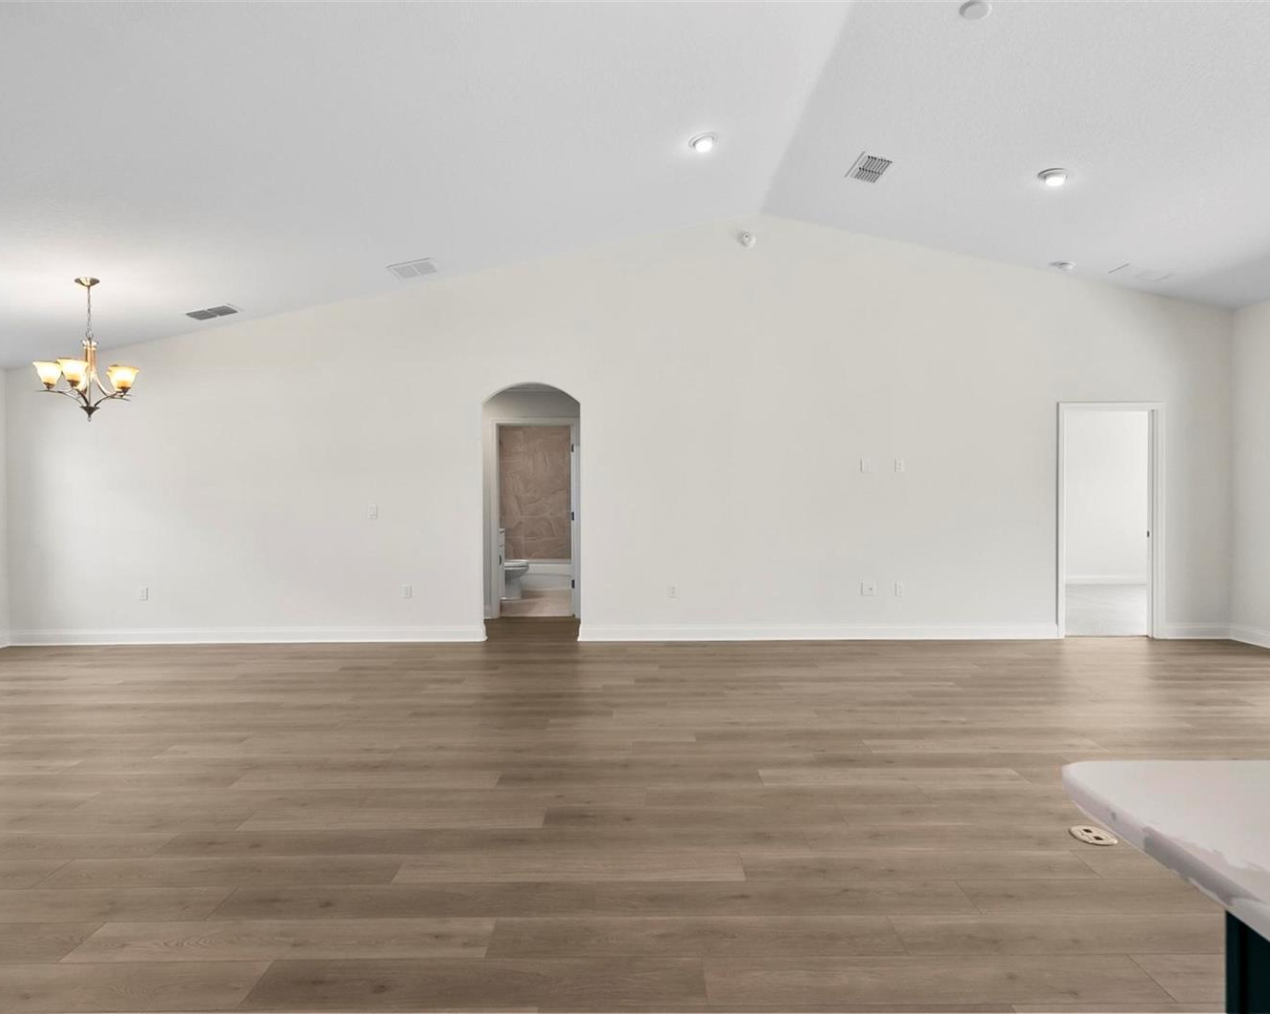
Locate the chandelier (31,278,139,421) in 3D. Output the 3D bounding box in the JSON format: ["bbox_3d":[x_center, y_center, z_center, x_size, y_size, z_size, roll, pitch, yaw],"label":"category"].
[{"bbox_3d":[-3.754,-1.086,4.684,0.580,0.993,0.580,0,1,-1],"label":"chandelier"}]

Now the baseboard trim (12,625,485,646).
[{"bbox_3d":[-3.425,1.146,6.017,4.207,0.137,0.018,0,1,-1],"label":"baseboard trim"}]

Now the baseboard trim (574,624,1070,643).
[{"bbox_3d":[1.654,1.128,6.066,4.308,0.137,0.018,0,1,-1],"label":"baseboard trim"}]

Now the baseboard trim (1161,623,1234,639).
[{"bbox_3d":[5.041,1.116,6.099,0.643,0.137,0.018,0,1,-1],"label":"baseboard trim"}]

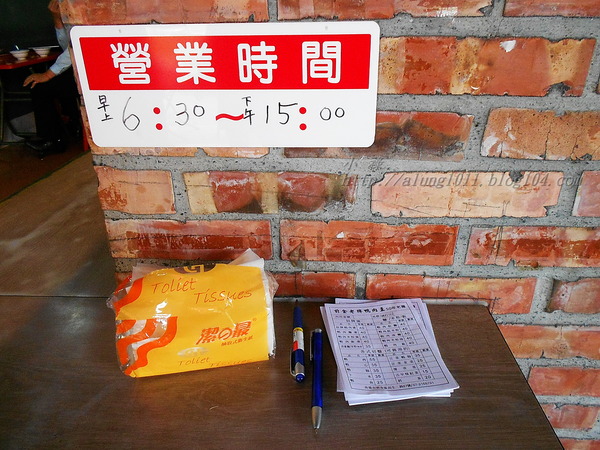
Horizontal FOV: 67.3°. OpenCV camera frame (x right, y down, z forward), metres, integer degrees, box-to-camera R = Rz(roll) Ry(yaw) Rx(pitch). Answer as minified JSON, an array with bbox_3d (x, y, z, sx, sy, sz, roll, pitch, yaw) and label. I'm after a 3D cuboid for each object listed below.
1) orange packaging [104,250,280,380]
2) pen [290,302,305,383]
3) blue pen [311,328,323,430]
[{"bbox_3d":[-0.111,0.092,0.487,0.159,0.092,0.082,-5,27,-8],"label":"orange packaging"},{"bbox_3d":[-0.002,0.126,0.507,0.013,0.011,0.134,-2,26,-1],"label":"pen"},{"bbox_3d":[0.017,0.151,0.457,0.012,0.011,0.139,0,26,3],"label":"blue pen"}]

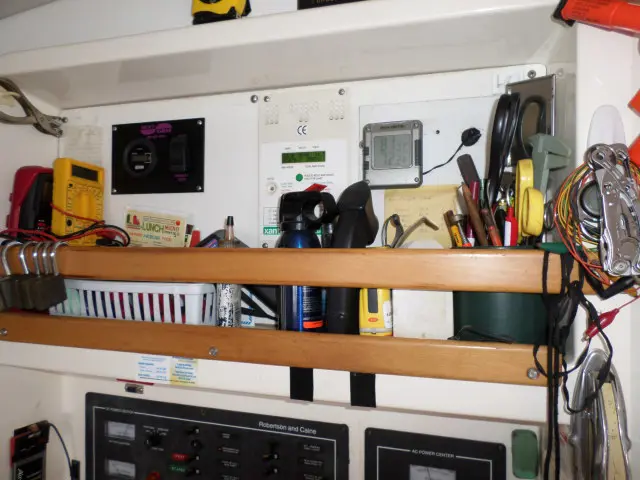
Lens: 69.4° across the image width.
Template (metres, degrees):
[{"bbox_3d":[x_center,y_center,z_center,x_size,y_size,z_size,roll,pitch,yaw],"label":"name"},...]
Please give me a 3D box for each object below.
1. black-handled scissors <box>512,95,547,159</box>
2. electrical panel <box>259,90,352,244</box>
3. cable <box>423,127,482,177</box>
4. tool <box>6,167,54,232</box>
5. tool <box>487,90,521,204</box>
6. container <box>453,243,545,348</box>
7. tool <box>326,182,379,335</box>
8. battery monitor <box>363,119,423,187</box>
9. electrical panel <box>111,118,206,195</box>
[{"bbox_3d":[0.229,-0.117,0.505,0.037,0.083,0.018,0,-1,17],"label":"black-handled scissors"},{"bbox_3d":[-0.017,-0.089,0.612,0.125,0.210,0.030,0,-1,17],"label":"electrical panel"},{"bbox_3d":[0.159,-0.105,0.560,0.069,0.056,0.018,0,-1,17],"label":"cable"},{"bbox_3d":[-0.407,-0.040,0.685,0.045,0.118,0.078,0,-1,17],"label":"tool"},{"bbox_3d":[0.194,-0.070,0.505,0.034,0.180,0.028,7,-4,17],"label":"tool"},{"bbox_3d":[0.187,0.061,0.483,0.096,0.112,0.096,0,-1,17],"label":"container"},{"bbox_3d":[0.038,0.027,0.535,0.060,0.182,0.050,0,-1,17],"label":"tool"},{"bbox_3d":[0.091,-0.101,0.570,0.071,0.079,0.028,0,-1,17],"label":"battery monitor"},{"bbox_3d":[-0.235,-0.120,0.682,0.157,0.104,0.018,0,-1,17],"label":"electrical panel"}]

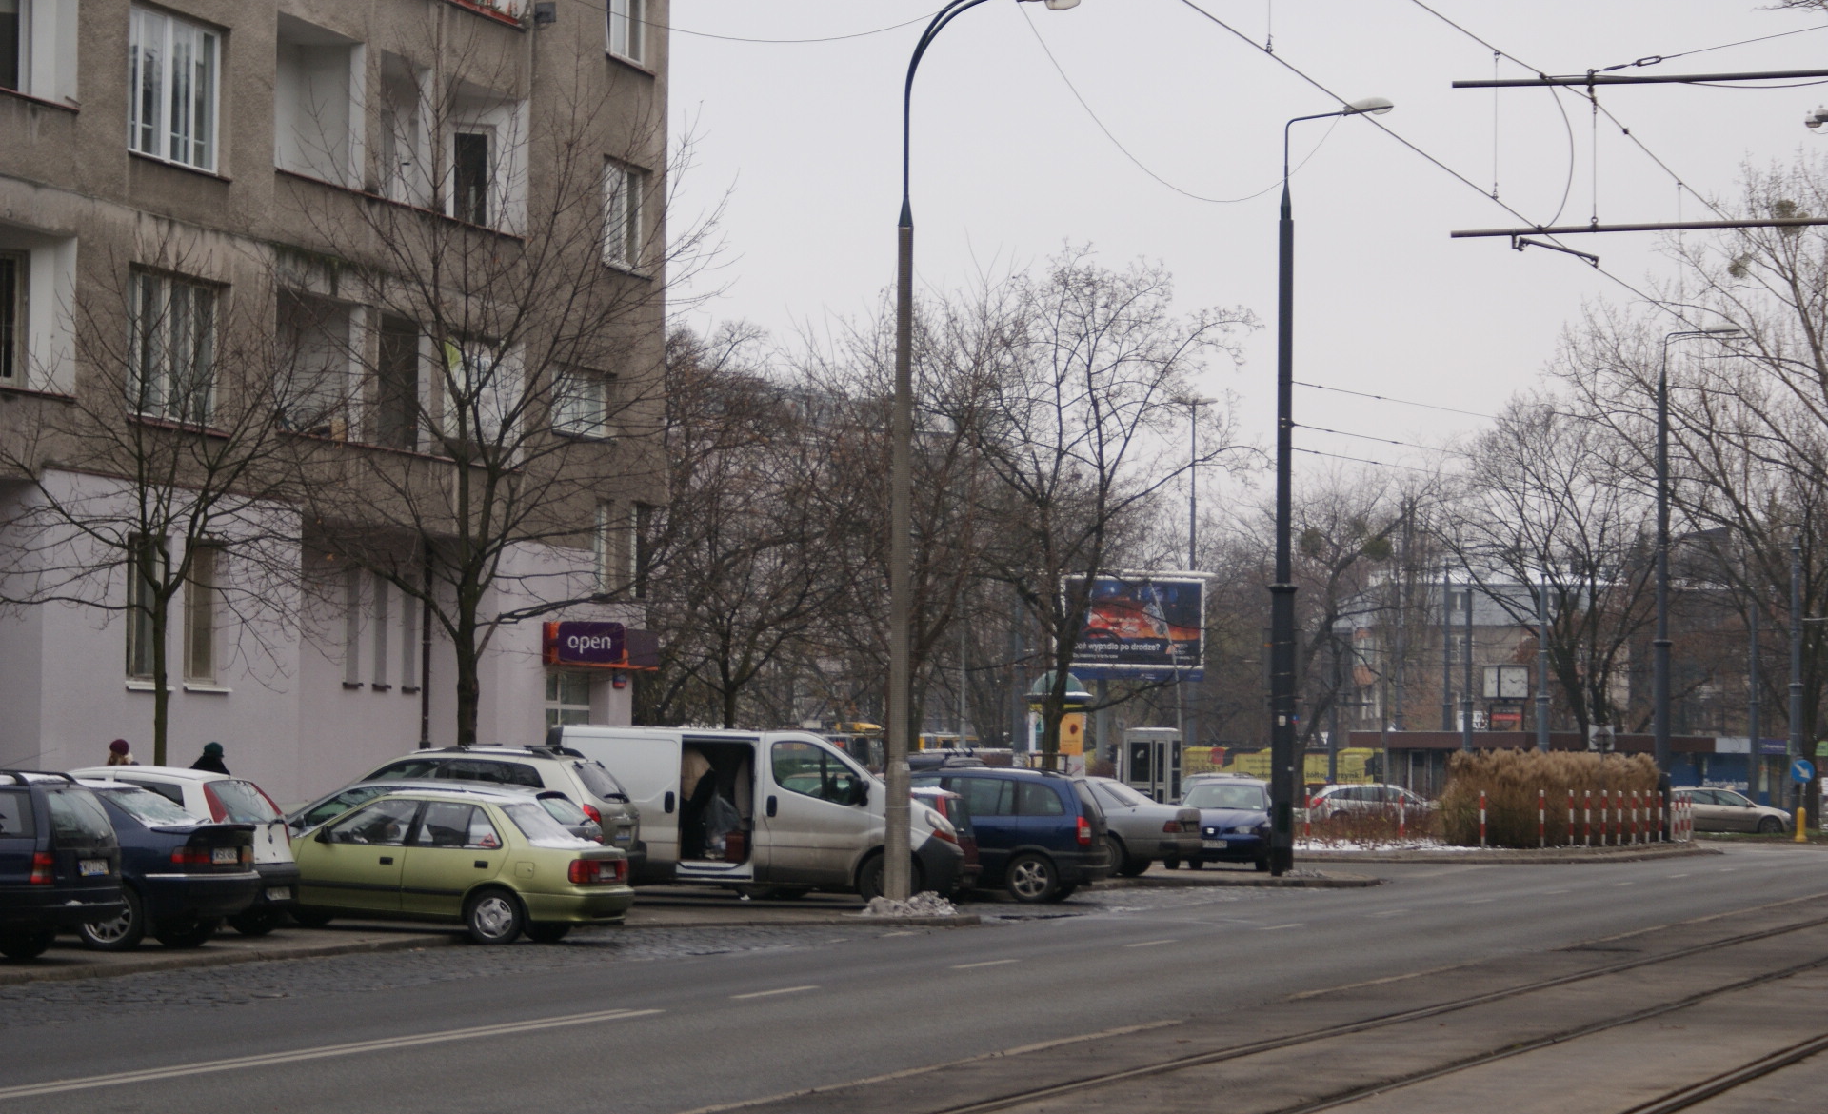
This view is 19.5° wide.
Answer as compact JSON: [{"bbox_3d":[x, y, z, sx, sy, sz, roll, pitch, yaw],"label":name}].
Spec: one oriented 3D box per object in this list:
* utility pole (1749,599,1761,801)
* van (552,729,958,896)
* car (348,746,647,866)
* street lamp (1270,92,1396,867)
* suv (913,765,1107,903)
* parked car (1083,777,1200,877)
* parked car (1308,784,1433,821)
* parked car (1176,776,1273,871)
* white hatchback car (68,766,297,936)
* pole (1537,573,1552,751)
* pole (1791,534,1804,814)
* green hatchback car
[{"bbox_3d":[29.007,5.325,184.000,0.310,7.591,0.310,1,-2,0],"label":"utility pole"},{"bbox_3d":[-1.811,3.012,62.489,4.800,1.960,1.920,1,-2,0],"label":"van"},{"bbox_3d":[-5.180,2.841,56.335,4.450,1.700,1.820,0,-2,17],"label":"car"},{"bbox_3d":[6.304,-1.049,80.228,1.800,11.710,0.380,0,-2,17],"label":"street lamp"},{"bbox_3d":[0.135,3.481,67.200,4.320,1.670,1.742,1,-2,13],"label":"suv"},{"bbox_3d":[1.887,3.960,78.398,4.660,1.420,1.740,0,-2,17],"label":"parked car"},{"bbox_3d":[13.172,7.056,147.971,4.300,1.470,1.760,1,-2,3],"label":"parked car"},{"bbox_3d":[5.023,4.234,84.449,1.690,1.440,3.970,0,-2,13],"label":"parked car"},{"bbox_3d":[-7.220,2.525,45.829,3.760,1.450,1.625,0,-2,15],"label":"white hatchback car"},{"bbox_3d":[19.020,4.271,161.000,0.330,7.763,0.330,1,-2,0],"label":"pole"},{"bbox_3d":[24.024,3.449,145.000,0.330,8.060,0.330,1,-2,0],"label":"pole"},{"bbox_3d":[-4.832,2.906,50.600,4.090,1.380,1.590,2,-2,16],"label":"green hatchback car"}]

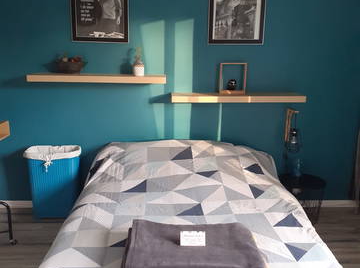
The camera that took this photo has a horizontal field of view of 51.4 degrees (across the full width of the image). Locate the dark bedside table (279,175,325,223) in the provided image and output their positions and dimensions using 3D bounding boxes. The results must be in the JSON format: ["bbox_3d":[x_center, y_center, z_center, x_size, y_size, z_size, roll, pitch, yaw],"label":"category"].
[{"bbox_3d":[1.011,0.575,3.188,0.412,0.365,0.412,0,12,-2],"label":"dark bedside table"}]

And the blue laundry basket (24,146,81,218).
[{"bbox_3d":[-1.087,0.427,3.226,0.450,0.602,0.285,-1,12,-8],"label":"blue laundry basket"}]

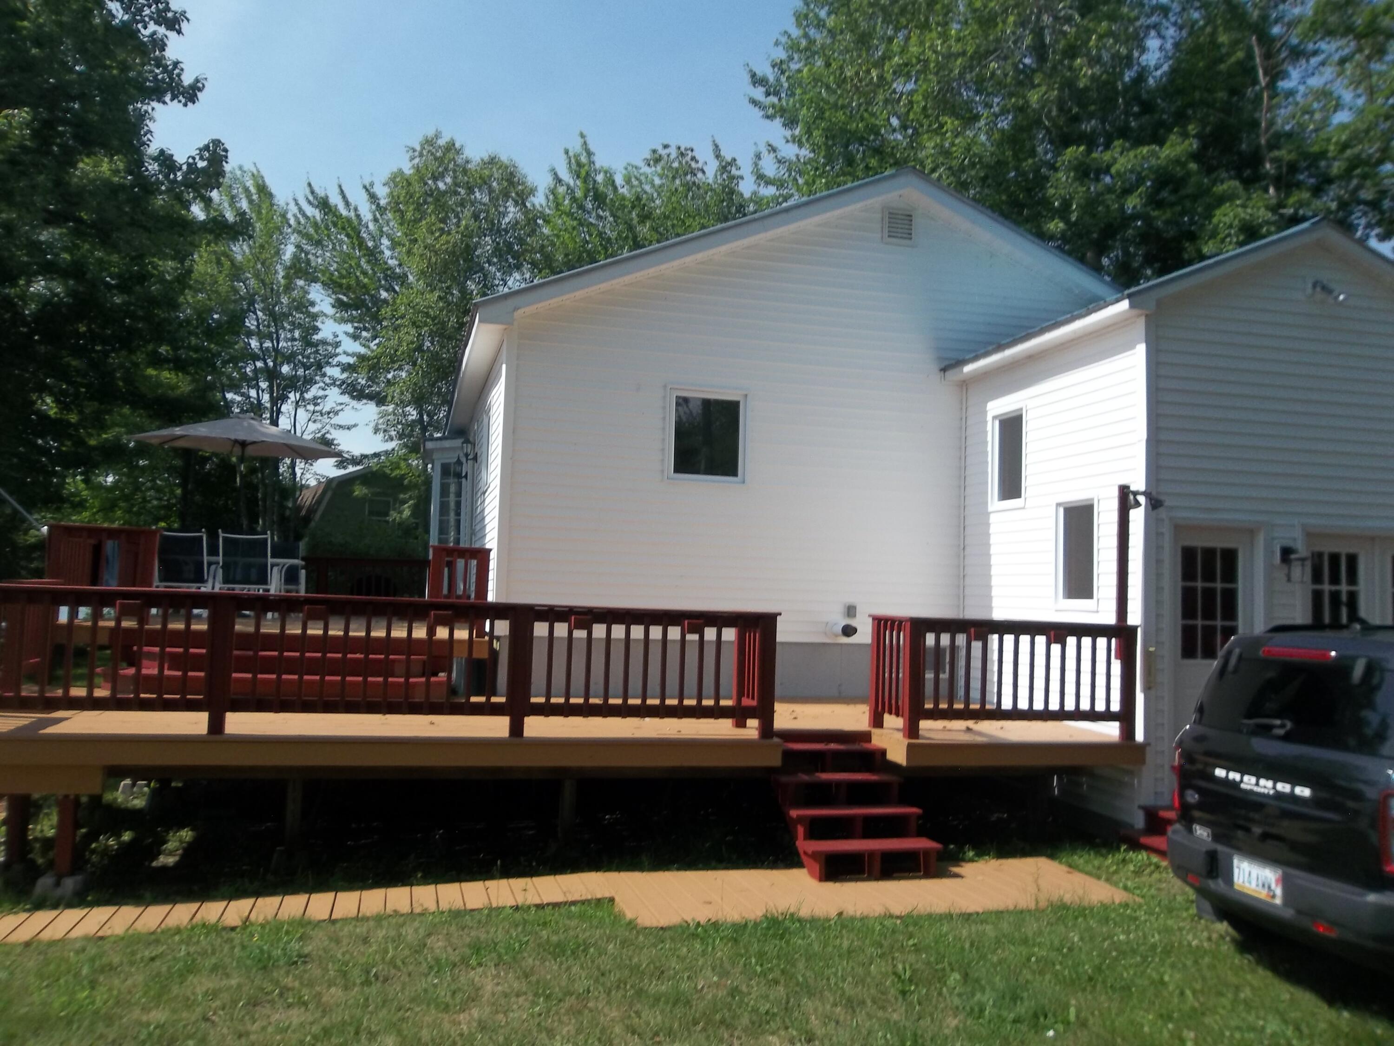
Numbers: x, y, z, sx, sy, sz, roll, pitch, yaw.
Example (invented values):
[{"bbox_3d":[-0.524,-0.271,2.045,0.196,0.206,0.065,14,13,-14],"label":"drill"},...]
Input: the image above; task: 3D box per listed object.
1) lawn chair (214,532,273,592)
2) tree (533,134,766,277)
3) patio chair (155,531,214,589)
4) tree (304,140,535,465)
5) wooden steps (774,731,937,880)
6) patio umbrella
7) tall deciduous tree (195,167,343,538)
[{"bbox_3d":[-5.452,0.661,13.199,0.640,1.020,0.720,3,-4,-15],"label":"lawn chair"},{"bbox_3d":[-1.492,-3.088,27.509,6.002,13.922,6.002,3,-4,-15],"label":"tree"},{"bbox_3d":[-6.130,0.621,13.018,0.640,1.020,0.720,3,-4,-15],"label":"patio chair"},{"bbox_3d":[-6.931,-2.904,25.546,5.443,12.854,5.443,3,-4,-15],"label":"tree"},{"bbox_3d":[1.066,2.044,8.012,0.980,0.850,1.280,3,-4,-15],"label":"wooden steps"},{"bbox_3d":[-5.909,-0.093,13.919,2.650,2.588,2.650,3,-4,-15],"label":"patio umbrella"},{"bbox_3d":[-10.467,-2.567,25.580,3.516,11.910,3.516,3,-4,-15],"label":"tall deciduous tree"}]

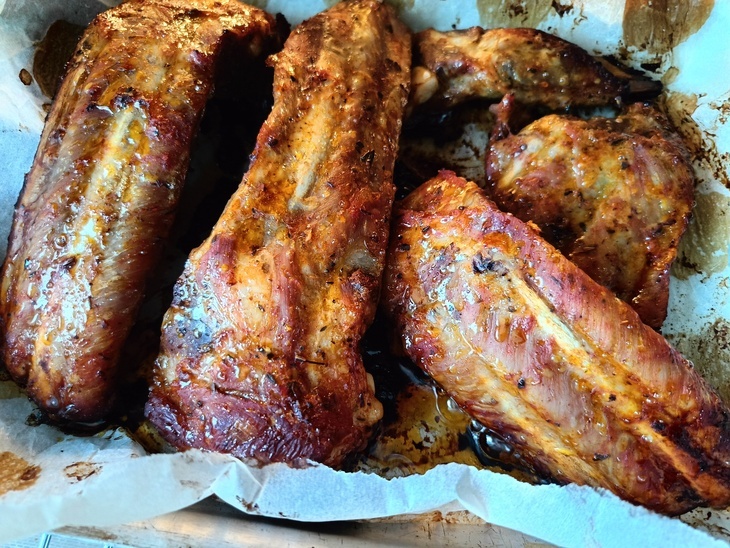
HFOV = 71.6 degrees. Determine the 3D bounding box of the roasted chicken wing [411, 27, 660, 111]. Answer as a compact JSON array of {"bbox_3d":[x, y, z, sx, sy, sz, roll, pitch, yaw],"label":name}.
[{"bbox_3d":[0.105,-0.126,0.315,0.147,0.037,0.043,6,69,2],"label":"roasted chicken wing"}]

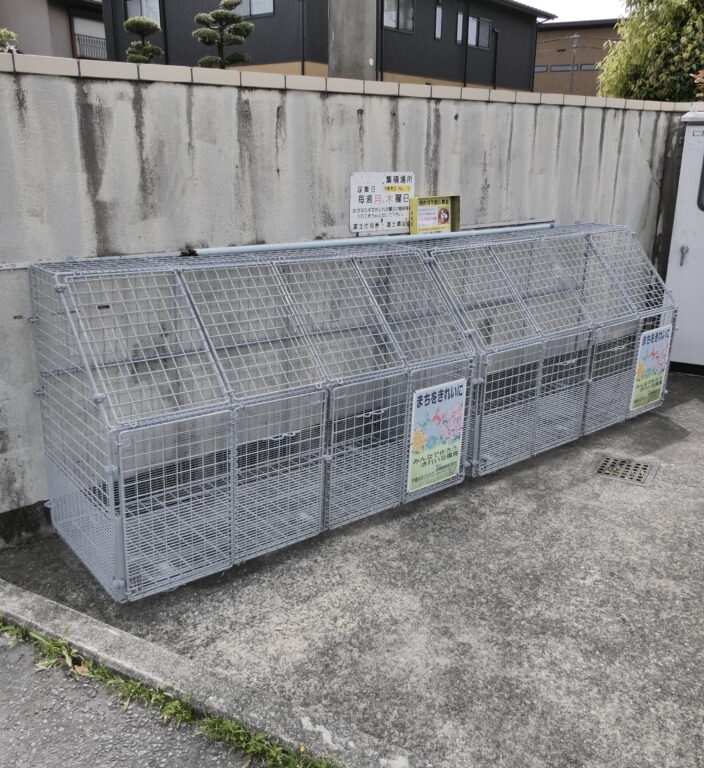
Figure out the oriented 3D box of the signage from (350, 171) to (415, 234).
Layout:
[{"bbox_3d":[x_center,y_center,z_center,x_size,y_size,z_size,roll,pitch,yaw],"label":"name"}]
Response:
[{"bbox_3d":[0.172,-0.958,3.759,0.442,0.317,0.015,-13,22,-36],"label":"signage"}]

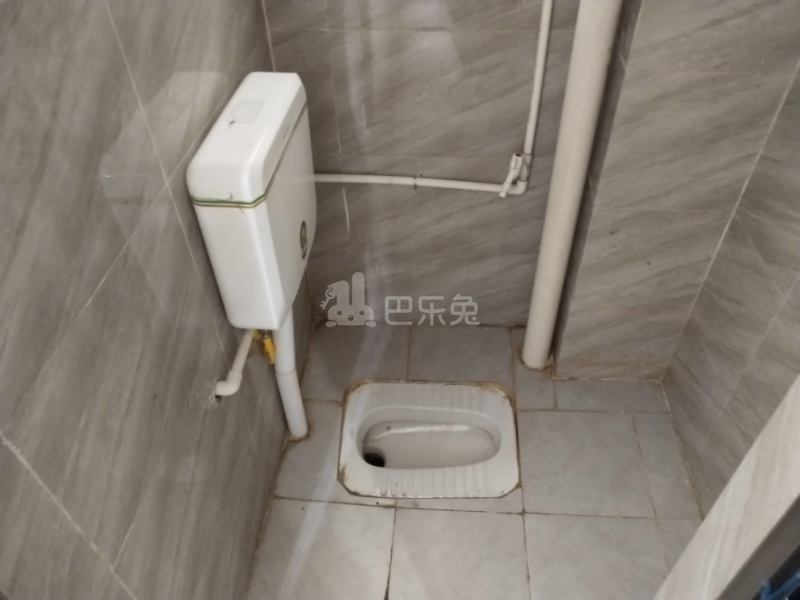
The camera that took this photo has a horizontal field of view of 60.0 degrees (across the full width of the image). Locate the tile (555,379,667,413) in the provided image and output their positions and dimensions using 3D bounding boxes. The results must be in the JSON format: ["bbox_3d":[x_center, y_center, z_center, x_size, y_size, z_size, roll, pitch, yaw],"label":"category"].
[{"bbox_3d":[0.599,0.278,1.981,0.309,0.012,0.119,2,43,4],"label":"tile"}]

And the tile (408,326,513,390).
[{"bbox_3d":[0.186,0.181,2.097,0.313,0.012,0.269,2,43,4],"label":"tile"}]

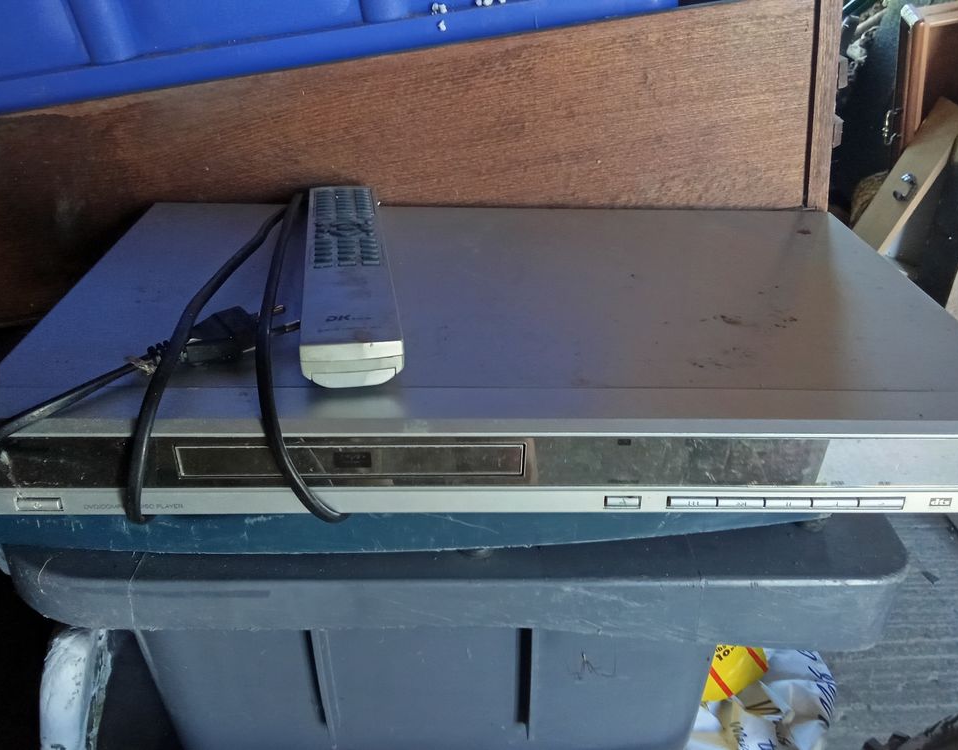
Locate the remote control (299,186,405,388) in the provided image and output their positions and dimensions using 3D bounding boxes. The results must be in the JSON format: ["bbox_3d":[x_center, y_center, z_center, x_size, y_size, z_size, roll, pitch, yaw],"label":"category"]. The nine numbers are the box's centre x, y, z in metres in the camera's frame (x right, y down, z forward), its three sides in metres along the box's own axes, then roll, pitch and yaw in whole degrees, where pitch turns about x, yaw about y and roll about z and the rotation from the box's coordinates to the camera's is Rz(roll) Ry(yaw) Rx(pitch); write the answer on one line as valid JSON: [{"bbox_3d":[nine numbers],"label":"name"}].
[{"bbox_3d":[-0.065,-0.053,0.403,0.041,0.021,0.197,-4,31,-8],"label":"remote control"}]

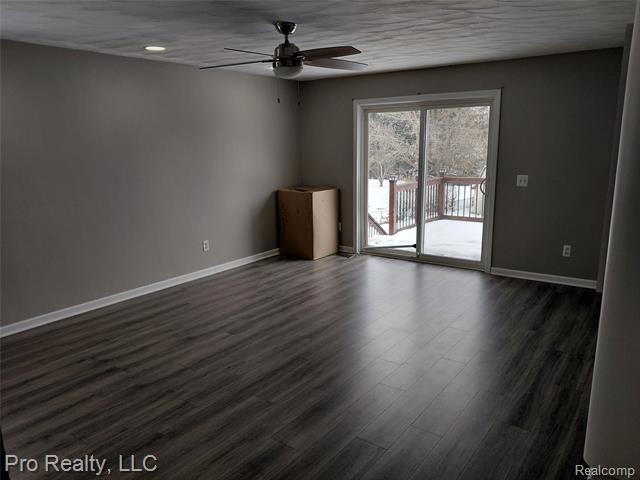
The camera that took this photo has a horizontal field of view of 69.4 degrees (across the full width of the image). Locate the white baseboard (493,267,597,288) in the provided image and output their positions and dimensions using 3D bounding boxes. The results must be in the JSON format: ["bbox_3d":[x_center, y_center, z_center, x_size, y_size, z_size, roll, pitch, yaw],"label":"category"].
[{"bbox_3d":[2.482,0.427,5.202,1.084,0.085,0.016,8,15,36],"label":"white baseboard"}]

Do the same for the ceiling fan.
[{"bbox_3d":[-0.263,-1.357,3.313,1.277,0.386,1.247,8,15,36],"label":"ceiling fan"}]

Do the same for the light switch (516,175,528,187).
[{"bbox_3d":[2.252,-0.652,5.135,0.117,0.119,0.014,8,15,36],"label":"light switch"}]

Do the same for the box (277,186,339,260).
[{"bbox_3d":[-0.154,-0.249,6.572,0.589,0.915,0.579,8,15,36],"label":"box"}]

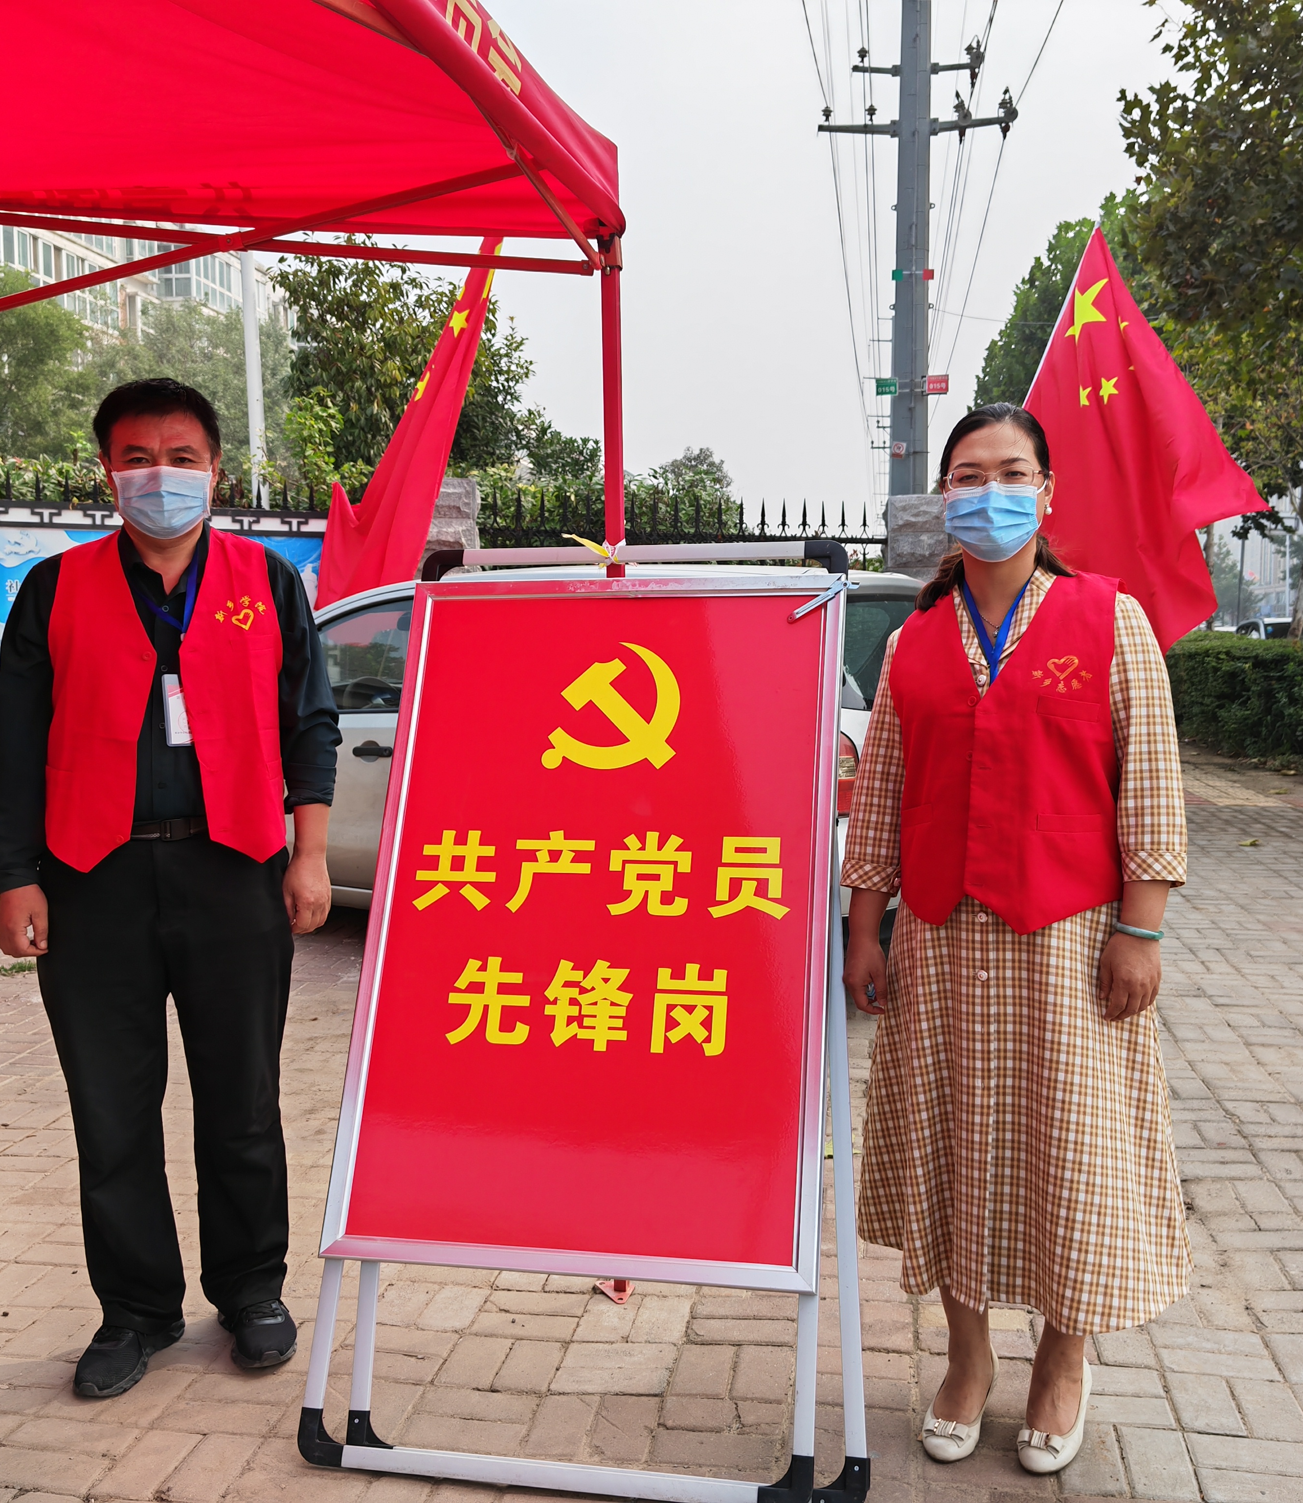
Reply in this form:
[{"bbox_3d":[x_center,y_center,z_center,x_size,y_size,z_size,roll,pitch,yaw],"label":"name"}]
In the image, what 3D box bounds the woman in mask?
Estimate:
[{"bbox_3d":[0.575,0.279,2.469,0.530,1.625,0.380,2,5,22],"label":"woman in mask"}]

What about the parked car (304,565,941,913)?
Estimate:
[{"bbox_3d":[-0.620,0.008,6.670,4.100,1.520,1.690,3,5,32],"label":"parked car"}]

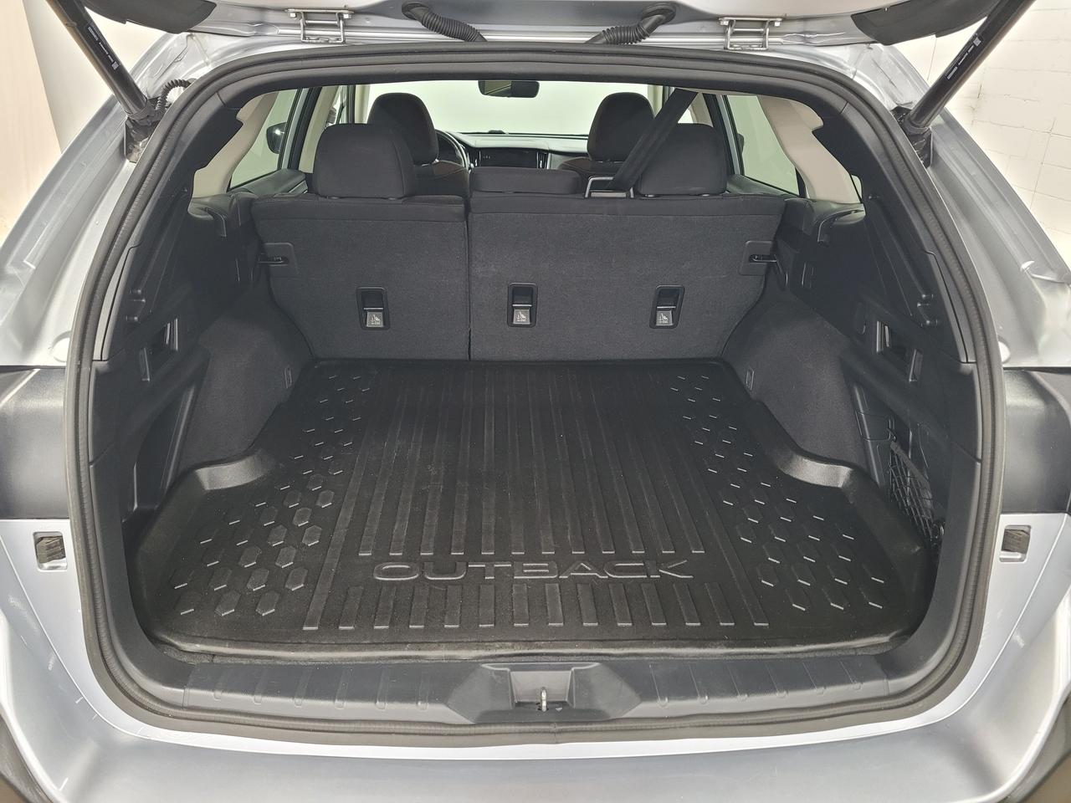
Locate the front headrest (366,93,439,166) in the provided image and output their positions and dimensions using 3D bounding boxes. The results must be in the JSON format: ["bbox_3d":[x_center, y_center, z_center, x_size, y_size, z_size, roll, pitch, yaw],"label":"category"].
[{"bbox_3d":[-0.462,-0.948,2.800,0.245,0.220,0.130,-1,35,-2],"label":"front headrest"}]

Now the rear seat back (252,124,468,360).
[{"bbox_3d":[-0.401,-0.387,1.995,0.482,0.678,0.170,-1,43,-2],"label":"rear seat back"}]

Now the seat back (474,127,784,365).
[{"bbox_3d":[0.206,-0.394,2.015,0.726,0.679,0.170,-1,43,-2],"label":"seat back"}]

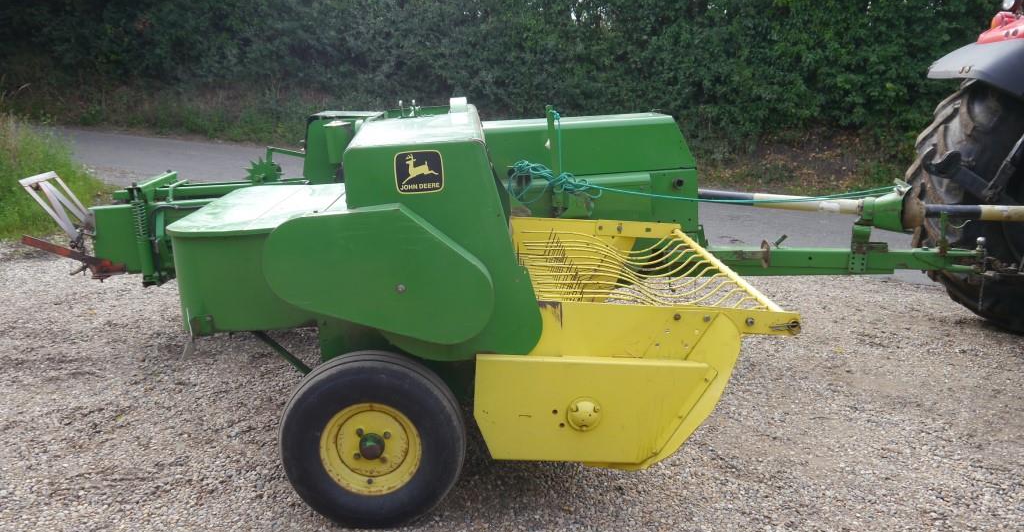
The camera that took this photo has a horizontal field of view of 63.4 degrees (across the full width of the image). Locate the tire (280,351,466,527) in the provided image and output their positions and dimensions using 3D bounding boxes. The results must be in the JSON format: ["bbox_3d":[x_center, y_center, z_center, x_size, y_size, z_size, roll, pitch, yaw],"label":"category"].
[{"bbox_3d":[-0.527,0.664,3.152,0.700,0.695,0.220,-2,14,-1],"label":"tire"}]

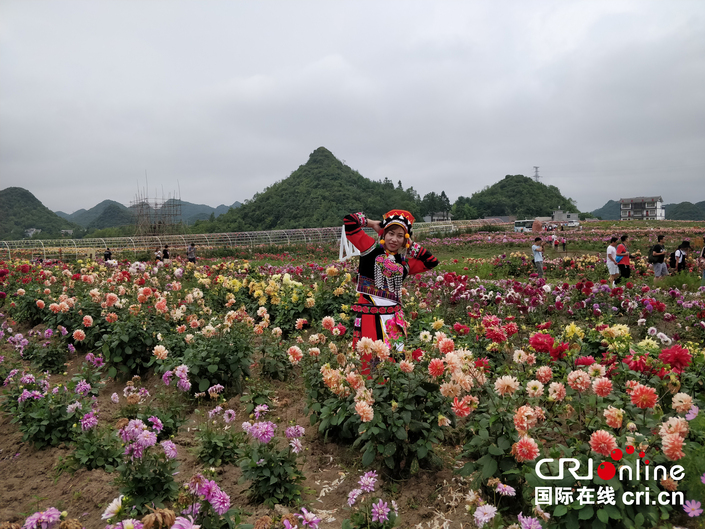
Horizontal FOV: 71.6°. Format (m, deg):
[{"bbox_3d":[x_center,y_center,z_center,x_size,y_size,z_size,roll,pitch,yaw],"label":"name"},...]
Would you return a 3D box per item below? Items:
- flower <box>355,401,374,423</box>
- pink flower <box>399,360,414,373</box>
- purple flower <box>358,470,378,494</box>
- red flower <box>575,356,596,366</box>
[{"bbox_3d":[0.073,0.860,2.850,0.111,0.122,0.095,-1,3,-18],"label":"flower"},{"bbox_3d":[0.342,0.647,3.100,0.101,0.076,0.067,0,3,0],"label":"pink flower"},{"bbox_3d":[0.077,1.043,2.350,0.096,0.106,0.085,0,4,2],"label":"purple flower"},{"bbox_3d":[1.382,0.575,2.900,0.130,0.065,0.115,0,-6,0],"label":"red flower"}]

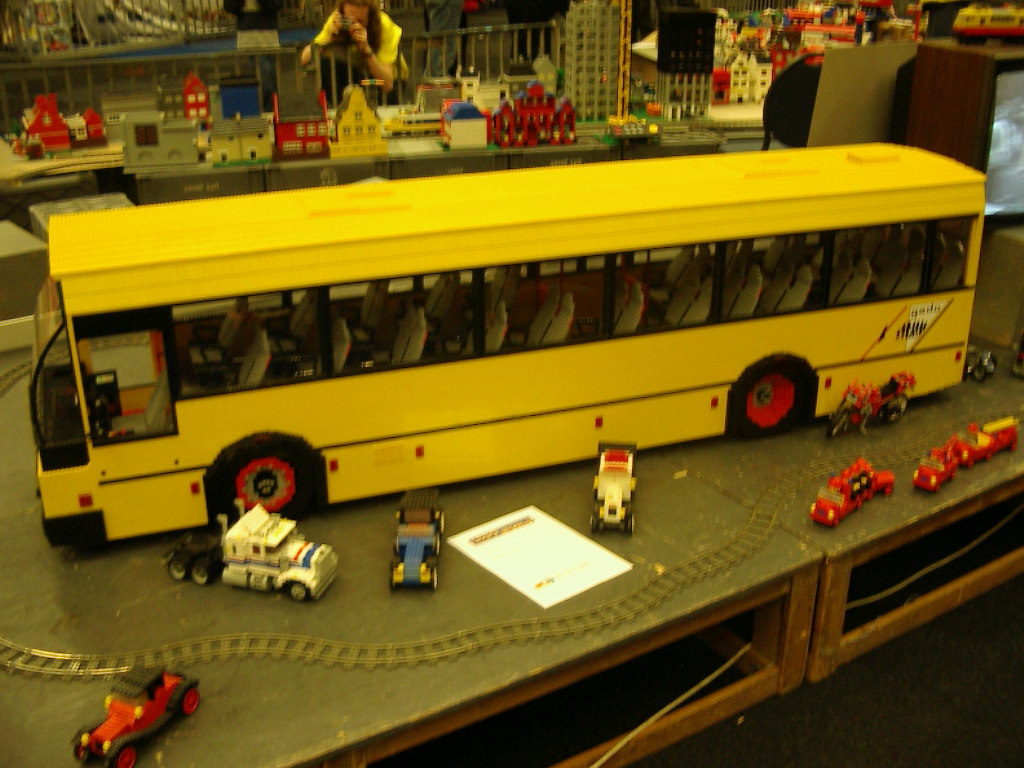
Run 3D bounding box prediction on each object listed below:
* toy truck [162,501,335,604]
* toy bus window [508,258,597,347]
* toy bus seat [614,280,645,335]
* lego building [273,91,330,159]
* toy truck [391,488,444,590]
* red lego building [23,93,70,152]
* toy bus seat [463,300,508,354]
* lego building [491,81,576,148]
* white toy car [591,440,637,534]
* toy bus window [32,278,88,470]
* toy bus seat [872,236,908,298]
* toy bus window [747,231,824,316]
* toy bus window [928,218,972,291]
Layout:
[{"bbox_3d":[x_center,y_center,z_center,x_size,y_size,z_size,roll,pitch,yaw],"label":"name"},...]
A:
[{"bbox_3d":[-0.473,0.281,2.005,0.308,0.146,0.096,6,24,15],"label":"toy truck"},{"bbox_3d":[0.073,-0.161,2.220,0.230,0.175,0.015,-9,23,-18],"label":"toy bus window"},{"bbox_3d":[0.205,-0.131,2.354,0.120,0.190,0.098,-9,23,-18],"label":"toy bus seat"},{"bbox_3d":[-0.651,-0.792,3.434,0.168,0.200,0.130,-6,23,-12],"label":"lego building"},{"bbox_3d":[-0.173,0.284,2.044,0.083,0.094,0.228,-1,22,0],"label":"toy truck"},{"bbox_3d":[-1.542,-0.864,3.701,0.128,0.175,0.130,-13,25,-27],"label":"red lego building"},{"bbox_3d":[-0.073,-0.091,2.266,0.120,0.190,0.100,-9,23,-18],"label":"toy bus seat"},{"bbox_3d":[0.060,-0.859,3.552,0.250,0.198,0.130,-5,23,-10],"label":"lego building"},{"bbox_3d":[0.203,0.207,2.213,0.084,0.117,0.168,2,23,6],"label":"white toy car"},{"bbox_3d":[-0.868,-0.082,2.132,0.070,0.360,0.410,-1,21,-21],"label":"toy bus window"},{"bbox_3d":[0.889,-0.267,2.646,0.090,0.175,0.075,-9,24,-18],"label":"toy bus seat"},{"bbox_3d":[0.582,-0.236,2.391,0.195,0.174,0.020,-9,24,-18],"label":"toy bus window"},{"bbox_3d":[0.984,-0.294,2.540,0.120,0.174,0.020,-9,24,-18],"label":"toy bus window"}]

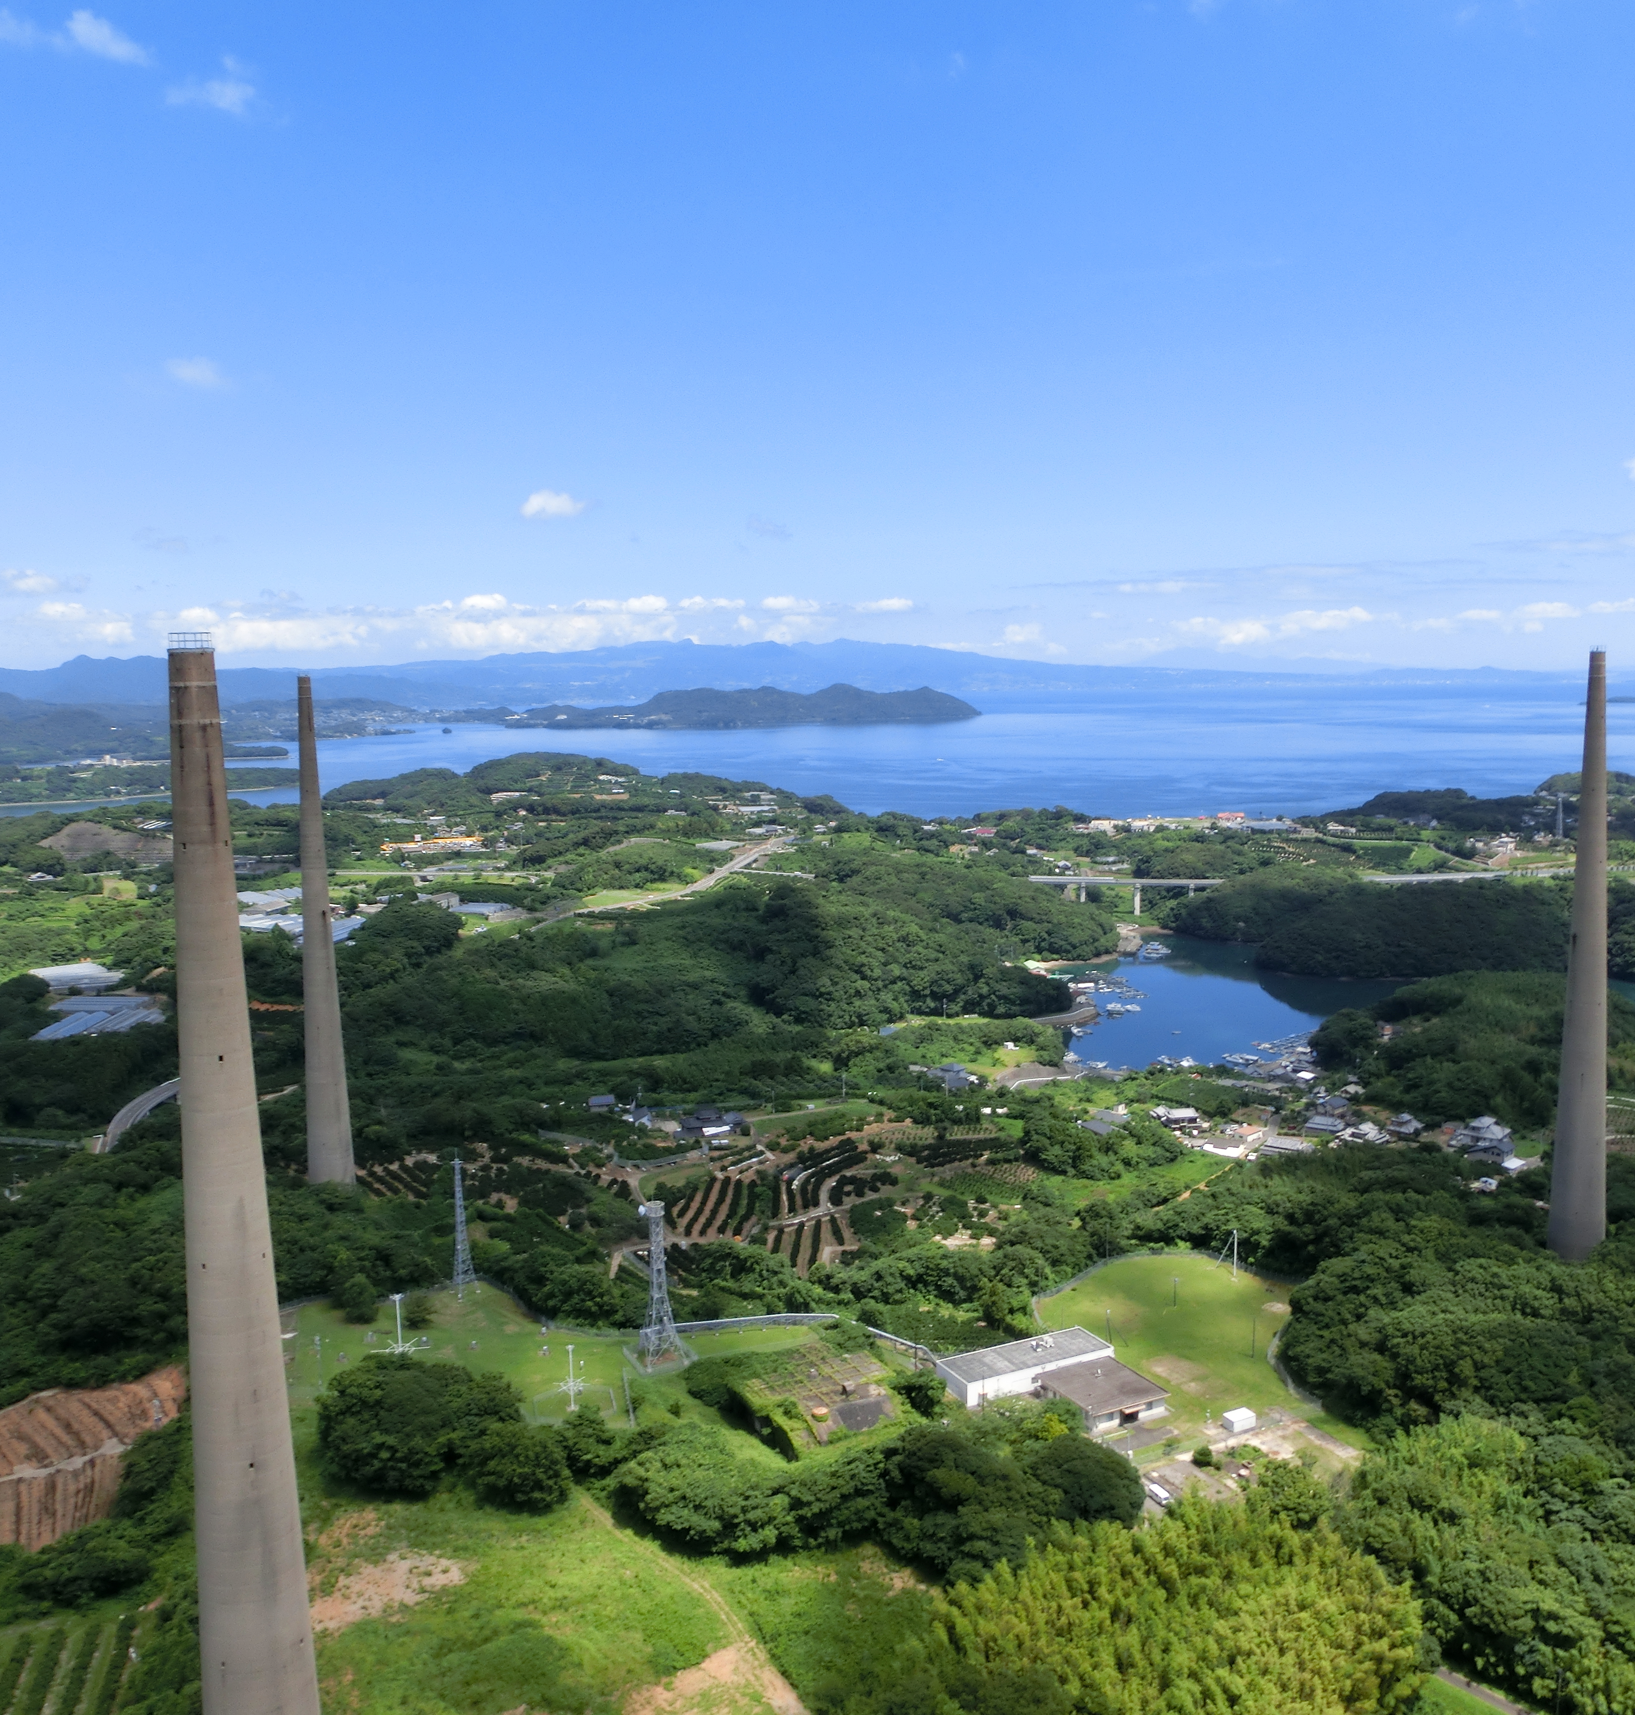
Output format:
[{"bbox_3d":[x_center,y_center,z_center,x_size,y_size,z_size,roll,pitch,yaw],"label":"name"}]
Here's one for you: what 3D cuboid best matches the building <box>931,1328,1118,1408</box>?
[{"bbox_3d":[39.196,95.605,298.261,32.000,4.500,10.900,-4,7,-26],"label":"building"}]

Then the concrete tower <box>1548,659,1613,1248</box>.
[{"bbox_3d":[163.493,24.238,336.837,12.200,136.300,12.200,-1,7,0],"label":"concrete tower"}]

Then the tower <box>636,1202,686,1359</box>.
[{"bbox_3d":[-30.722,82.210,307.596,7.800,31.900,7.800,-4,7,-26],"label":"tower"}]

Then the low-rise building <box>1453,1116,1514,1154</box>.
[{"bbox_3d":[228.526,93.746,543.637,14.500,8.800,12.500,3,8,34],"label":"low-rise building"}]

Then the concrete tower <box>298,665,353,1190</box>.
[{"bbox_3d":[-128.033,21.192,407.579,12.200,135.600,12.200,-1,7,0],"label":"concrete tower"}]

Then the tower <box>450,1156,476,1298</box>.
[{"bbox_3d":[-76.946,79.701,343.644,4.500,30.600,4.500,-6,8,-34],"label":"tower"}]

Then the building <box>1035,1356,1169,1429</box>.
[{"bbox_3d":[51.553,97.230,287.969,16.400,3.500,17.600,-4,7,-26],"label":"building"}]

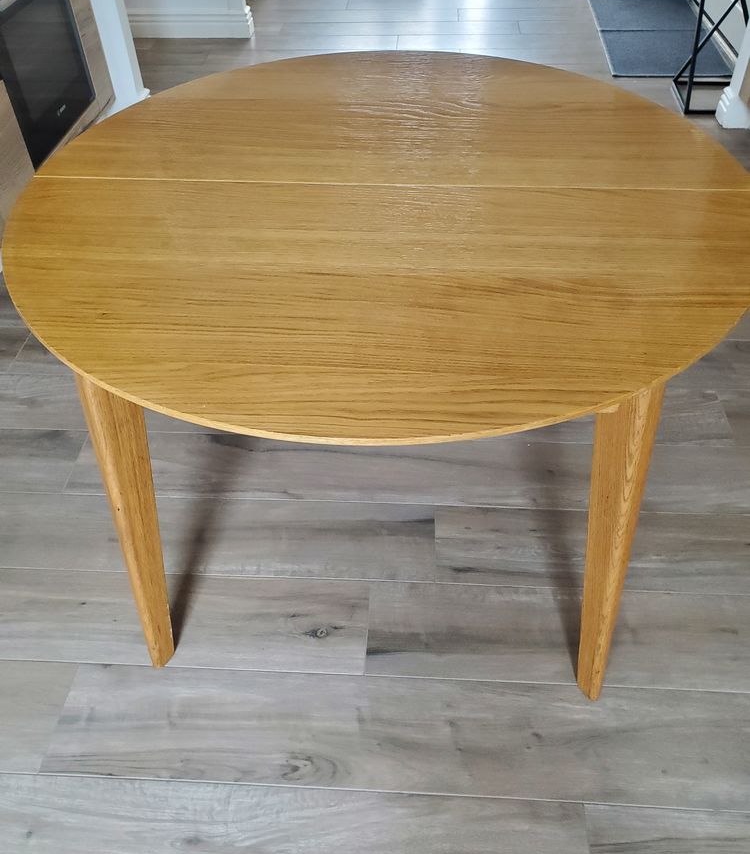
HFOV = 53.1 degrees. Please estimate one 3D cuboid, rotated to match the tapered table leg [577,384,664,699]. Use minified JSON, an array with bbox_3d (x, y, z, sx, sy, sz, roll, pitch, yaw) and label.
[{"bbox_3d":[0.340,0.176,1.122,0.042,0.725,0.083,-30,45,-25],"label":"tapered table leg"}]

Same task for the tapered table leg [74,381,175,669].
[{"bbox_3d":[-0.366,0.143,1.181,0.083,0.725,0.042,-28,50,-32],"label":"tapered table leg"}]

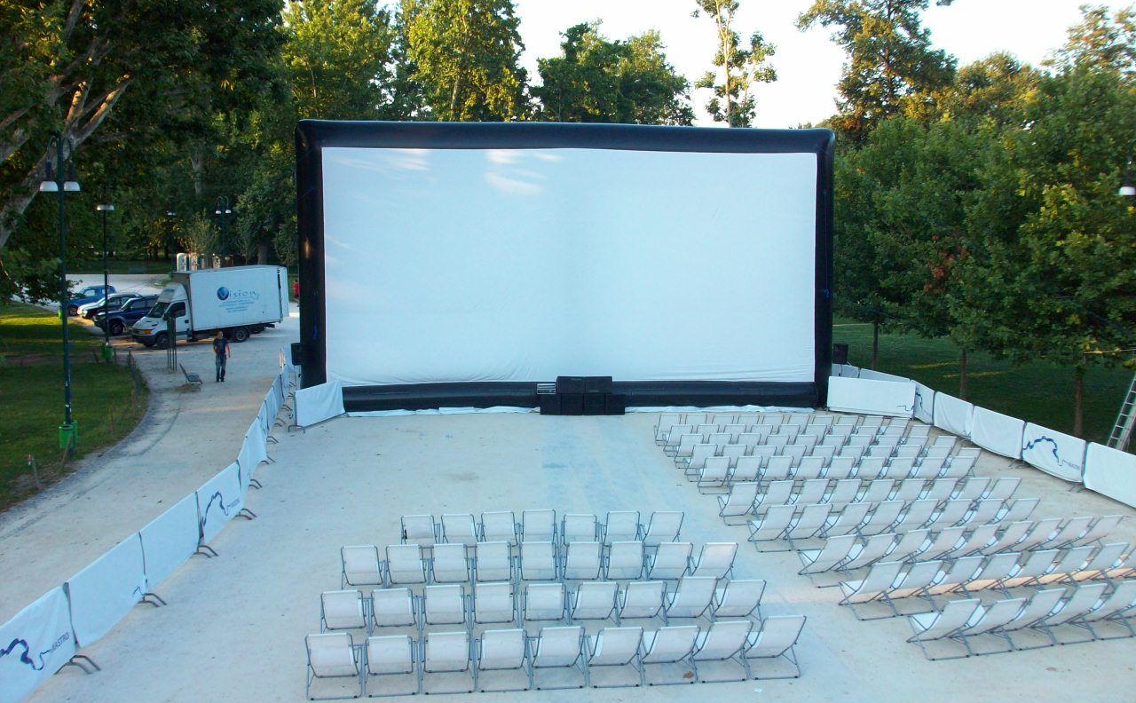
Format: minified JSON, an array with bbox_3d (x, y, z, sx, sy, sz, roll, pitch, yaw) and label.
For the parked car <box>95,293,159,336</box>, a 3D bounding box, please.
[{"bbox_3d":[-22.448,-1.860,58.542,4.400,1.770,1.770,-6,9,-45],"label":"parked car"}]

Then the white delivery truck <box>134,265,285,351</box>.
[{"bbox_3d":[-16.040,-1.999,49.956,6.387,3.219,2.100,-9,11,-42],"label":"white delivery truck"}]

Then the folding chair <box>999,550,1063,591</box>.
[{"bbox_3d":[6.647,3.183,16.247,0.617,0.807,0.870,-1,7,-16],"label":"folding chair"}]

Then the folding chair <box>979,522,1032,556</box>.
[{"bbox_3d":[6.696,2.904,17.094,0.600,0.802,0.874,-2,7,-19],"label":"folding chair"}]

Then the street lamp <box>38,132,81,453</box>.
[{"bbox_3d":[-11.719,-1.300,25.824,0.980,7.290,0.480,-3,7,-24],"label":"street lamp"}]

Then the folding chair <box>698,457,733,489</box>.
[{"bbox_3d":[3.065,2.540,23.373,0.625,0.827,0.890,0,7,-3],"label":"folding chair"}]

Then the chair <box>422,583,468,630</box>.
[{"bbox_3d":[-1.689,3.493,15.321,0.636,0.848,0.899,0,7,-5],"label":"chair"}]

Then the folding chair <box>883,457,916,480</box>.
[{"bbox_3d":[6.415,2.394,21.827,0.600,0.802,0.874,0,6,-4],"label":"folding chair"}]

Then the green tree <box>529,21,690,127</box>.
[{"bbox_3d":[2.896,-12.264,74.085,11.000,18.519,11.000,0,7,0],"label":"green tree"}]

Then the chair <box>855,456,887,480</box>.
[{"bbox_3d":[6.290,2.562,23.475,0.636,0.846,0.901,0,7,-2],"label":"chair"}]

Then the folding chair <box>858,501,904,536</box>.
[{"bbox_3d":[5.530,2.970,19.806,0.625,0.830,0.890,-1,7,-15],"label":"folding chair"}]

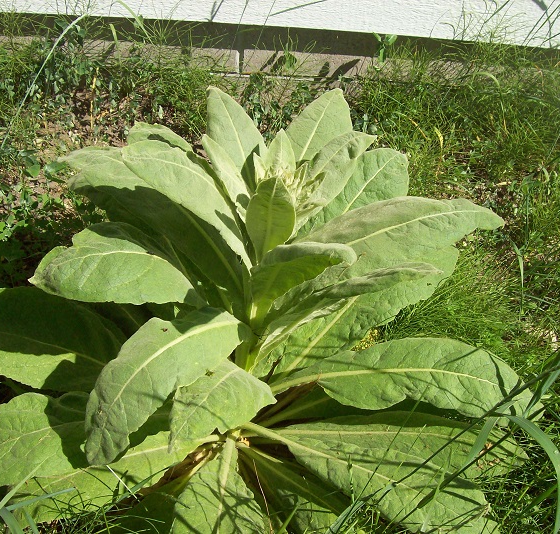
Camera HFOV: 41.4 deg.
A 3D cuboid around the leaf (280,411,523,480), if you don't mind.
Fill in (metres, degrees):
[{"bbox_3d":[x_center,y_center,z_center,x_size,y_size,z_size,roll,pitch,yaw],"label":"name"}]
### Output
[{"bbox_3d":[0.188,0.285,1.202,0.430,0.053,0.104,5,51,2],"label":"leaf"}]

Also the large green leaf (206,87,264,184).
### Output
[{"bbox_3d":[-0.055,-0.169,1.012,0.080,0.173,0.034,-18,8,29],"label":"large green leaf"}]

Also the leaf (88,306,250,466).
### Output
[{"bbox_3d":[-0.184,0.147,1.080,0.287,0.073,0.116,-41,77,-14],"label":"leaf"}]

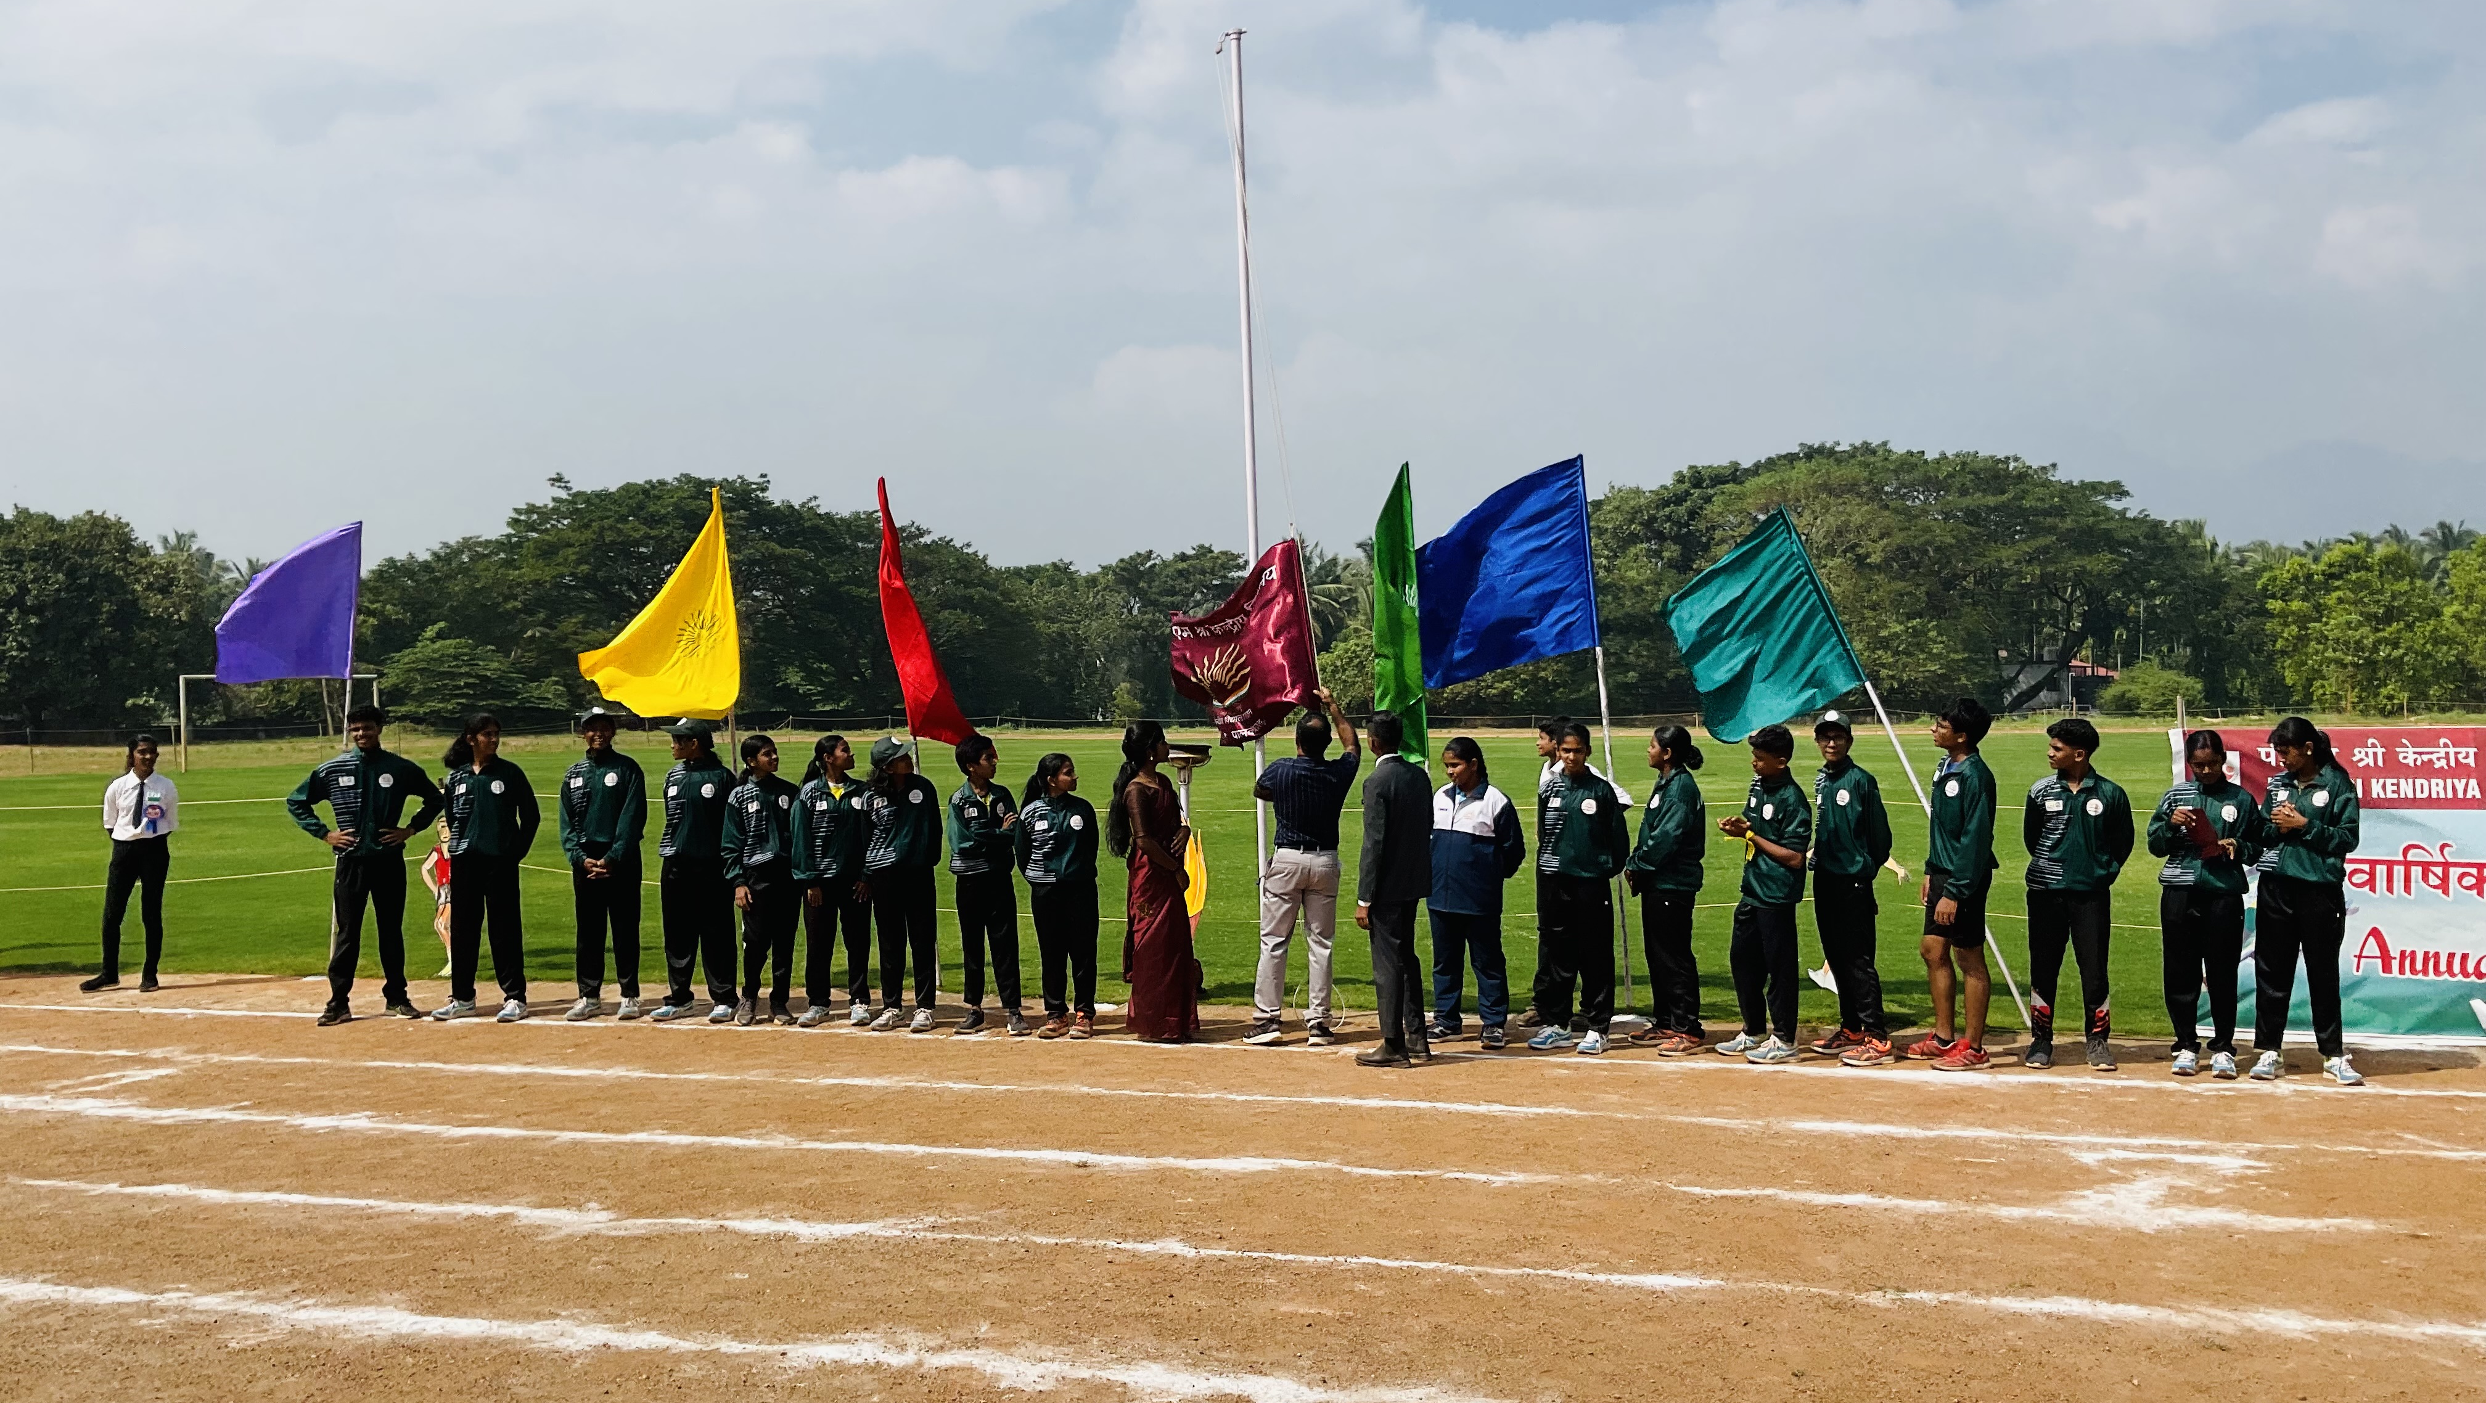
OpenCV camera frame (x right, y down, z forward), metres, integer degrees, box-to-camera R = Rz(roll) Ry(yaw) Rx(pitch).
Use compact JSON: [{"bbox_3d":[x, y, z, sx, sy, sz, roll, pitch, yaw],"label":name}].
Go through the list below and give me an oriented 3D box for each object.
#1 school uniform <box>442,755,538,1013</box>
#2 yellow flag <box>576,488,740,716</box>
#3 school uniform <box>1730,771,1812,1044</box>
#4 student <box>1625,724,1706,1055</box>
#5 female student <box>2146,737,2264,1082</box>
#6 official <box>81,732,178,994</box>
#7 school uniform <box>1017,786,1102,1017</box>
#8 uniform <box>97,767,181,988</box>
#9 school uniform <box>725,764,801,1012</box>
[{"bbox_3d":[-4.166,0.997,11.498,0.480,1.362,0.280,-1,0,5],"label":"school uniform"},{"bbox_3d":[-3.627,-0.620,12.900,1.000,1.420,0.400,0,0,-3],"label":"yellow flag"},{"bbox_3d":[2.519,0.982,9.930,0.330,1.290,0.420,-1,0,-32],"label":"school uniform"},{"bbox_3d":[2.077,0.905,10.240,0.300,1.590,0.420,-1,0,-25],"label":"student"},{"bbox_3d":[4.344,0.907,9.400,0.510,1.580,0.360,-1,0,29],"label":"female student"},{"bbox_3d":[-6.885,0.988,12.885,0.520,1.579,0.340,-1,0,-12],"label":"official"},{"bbox_3d":[-0.952,1.042,10.800,0.410,1.148,0.280,0,0,-9],"label":"school uniform"},{"bbox_3d":[-6.836,1.081,12.882,0.460,1.333,0.260,-1,0,-12],"label":"uniform"},{"bbox_3d":[-2.626,1.037,11.400,0.410,1.330,0.280,-1,0,-30],"label":"school uniform"}]

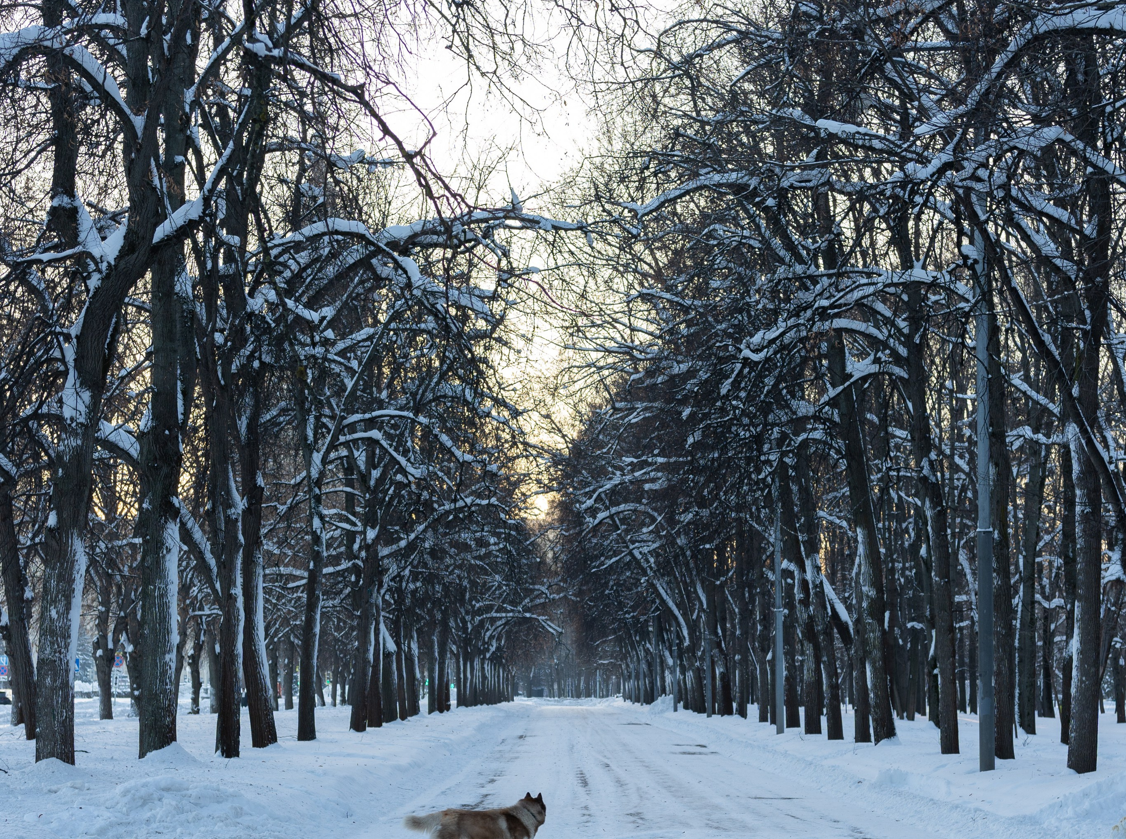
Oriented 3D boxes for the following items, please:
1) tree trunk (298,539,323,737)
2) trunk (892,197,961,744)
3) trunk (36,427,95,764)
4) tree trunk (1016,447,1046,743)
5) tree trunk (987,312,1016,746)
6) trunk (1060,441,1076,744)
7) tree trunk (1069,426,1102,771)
[{"bbox_3d":[-6.331,5.484,47.375,0.506,5.216,0.476,1,-8,0],"label":"tree trunk"},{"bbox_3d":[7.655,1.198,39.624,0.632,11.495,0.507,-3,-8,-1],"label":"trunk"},{"bbox_3d":[-8.396,2.940,31.709,0.699,5.691,0.669,1,-8,0],"label":"trunk"},{"bbox_3d":[13.151,4.715,52.585,0.576,8.146,0.526,3,-8,0],"label":"tree trunk"},{"bbox_3d":[8.404,2.071,36.129,0.425,8.756,0.400,1,-8,0],"label":"tree trunk"},{"bbox_3d":[12.274,4.167,45.528,0.351,7.351,0.326,3,-8,0],"label":"trunk"},{"bbox_3d":[8.457,2.914,30.396,0.524,5.524,0.494,3,-8,0],"label":"tree trunk"}]

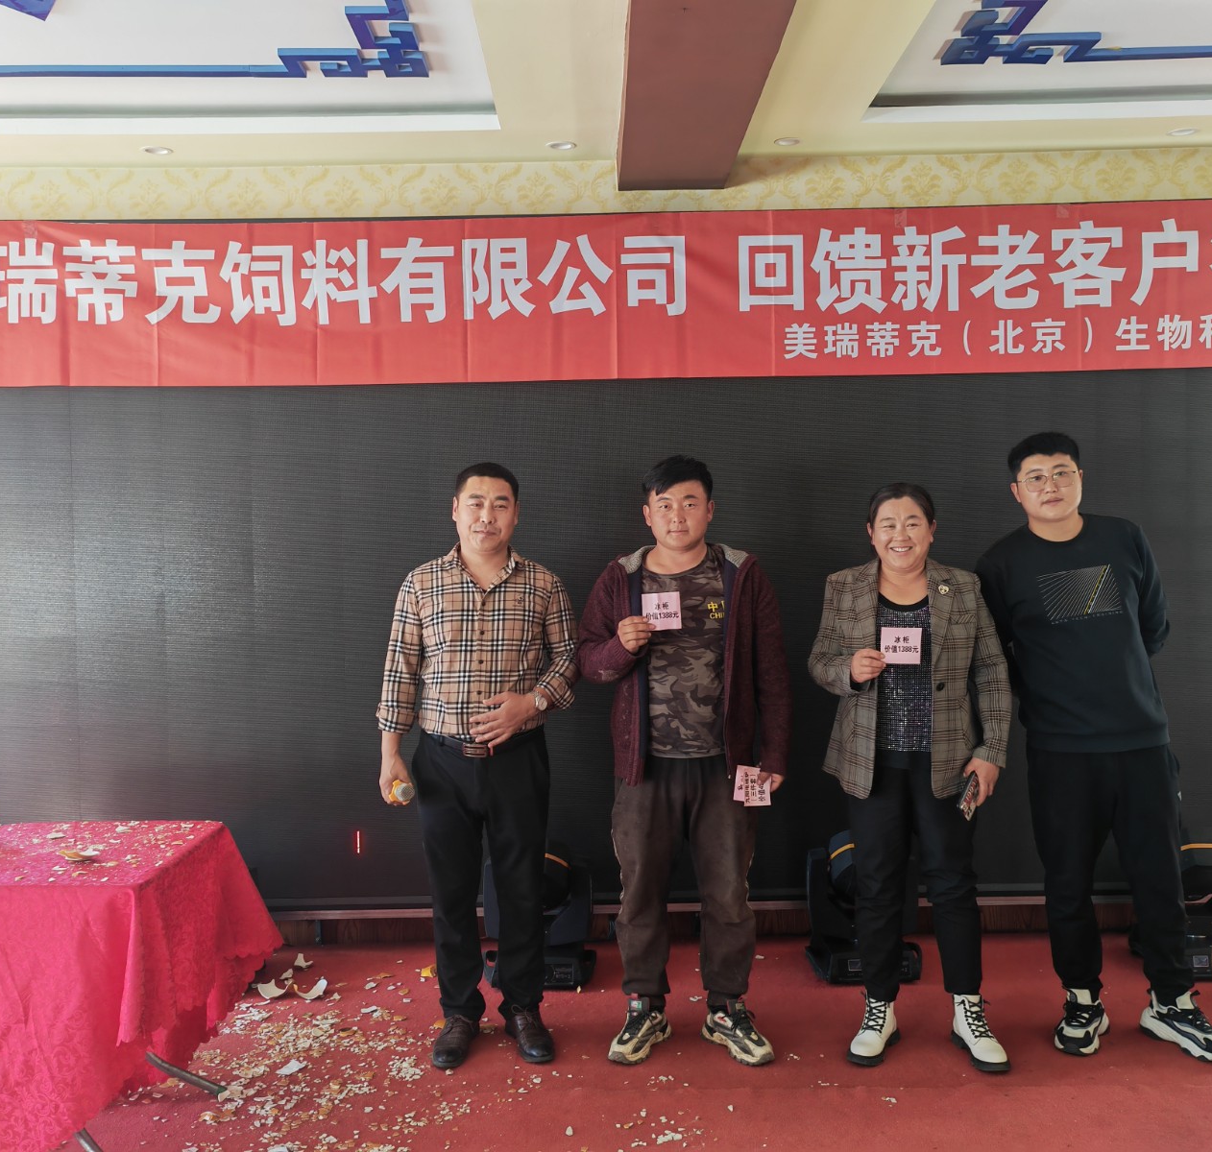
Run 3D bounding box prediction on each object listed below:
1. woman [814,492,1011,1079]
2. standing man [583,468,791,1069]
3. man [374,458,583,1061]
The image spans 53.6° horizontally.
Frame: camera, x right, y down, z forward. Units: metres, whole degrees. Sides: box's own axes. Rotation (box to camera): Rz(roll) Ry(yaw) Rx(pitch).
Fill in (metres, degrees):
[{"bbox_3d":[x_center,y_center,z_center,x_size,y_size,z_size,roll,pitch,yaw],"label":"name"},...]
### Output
[{"bbox_3d":[0.858,0.534,3.380,0.560,1.590,0.380,-1,2,7],"label":"woman"},{"bbox_3d":[0.227,0.499,3.430,0.580,1.680,0.390,-1,2,1],"label":"standing man"},{"bbox_3d":[-0.368,0.514,3.450,0.560,1.670,0.350,-1,2,3],"label":"man"}]

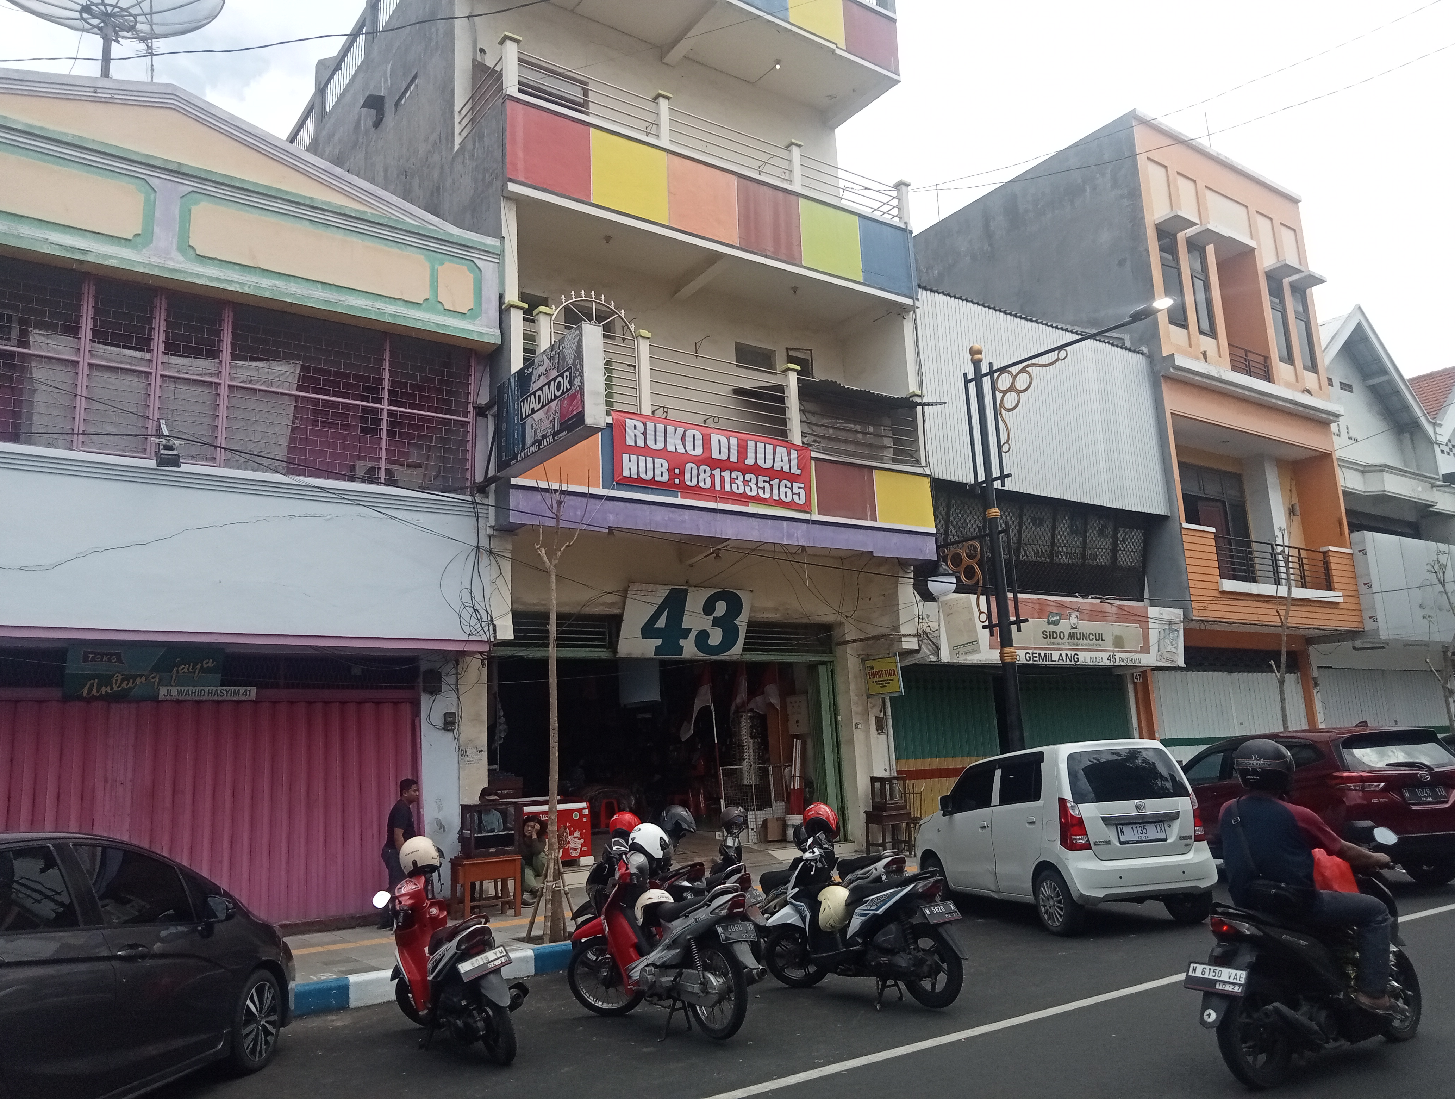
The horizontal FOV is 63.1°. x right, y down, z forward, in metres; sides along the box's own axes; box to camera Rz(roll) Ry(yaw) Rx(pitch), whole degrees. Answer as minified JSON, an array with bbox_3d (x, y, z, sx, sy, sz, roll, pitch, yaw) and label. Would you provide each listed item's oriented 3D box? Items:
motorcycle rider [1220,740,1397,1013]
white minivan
[{"bbox_3d":[2.836,1.646,5.926,0.900,1.370,0.660,5,-14,-36],"label":"motorcycle rider"},{"bbox_3d":[3.165,2.808,11.881,1.475,1.670,3.600,0,-12,-16],"label":"white minivan"}]

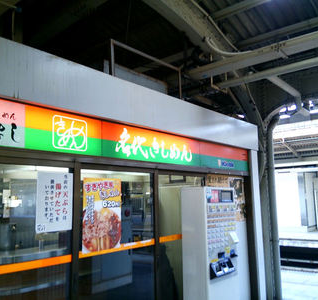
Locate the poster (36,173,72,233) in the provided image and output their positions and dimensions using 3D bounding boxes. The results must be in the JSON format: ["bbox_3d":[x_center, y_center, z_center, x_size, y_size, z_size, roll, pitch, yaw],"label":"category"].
[{"bbox_3d":[-0.751,0.373,2.514,0.010,0.420,0.297,-7,-10,40],"label":"poster"}]

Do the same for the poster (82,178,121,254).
[{"bbox_3d":[-0.473,0.539,2.925,0.010,0.594,0.420,-7,-10,40],"label":"poster"}]

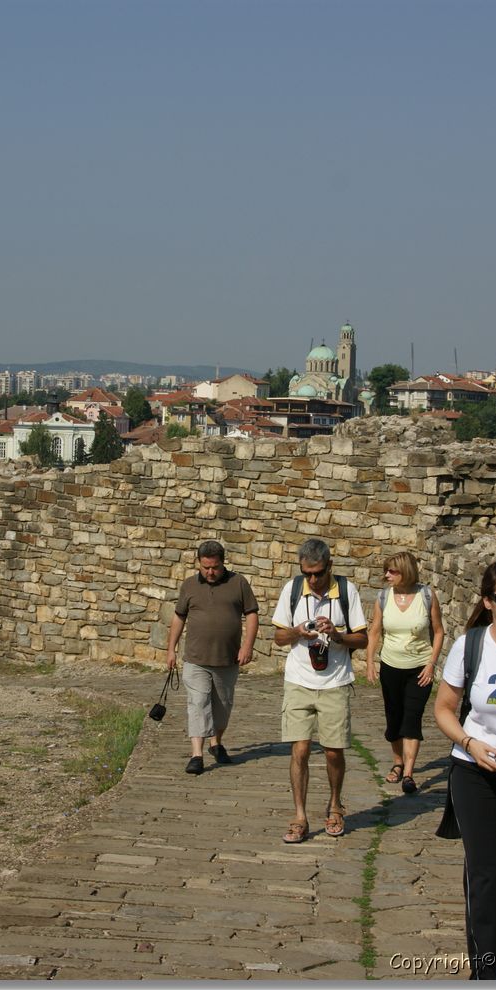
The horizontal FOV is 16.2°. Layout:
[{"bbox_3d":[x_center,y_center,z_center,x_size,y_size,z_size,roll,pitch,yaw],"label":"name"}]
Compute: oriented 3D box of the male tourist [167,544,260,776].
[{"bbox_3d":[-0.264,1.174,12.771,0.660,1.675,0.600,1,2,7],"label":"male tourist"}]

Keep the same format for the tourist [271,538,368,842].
[{"bbox_3d":[0.419,1.114,10.070,0.560,1.717,0.580,1,2,4],"label":"tourist"}]

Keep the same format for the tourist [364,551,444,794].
[{"bbox_3d":[1.069,1.189,11.822,0.530,1.603,0.550,1,2,9],"label":"tourist"}]

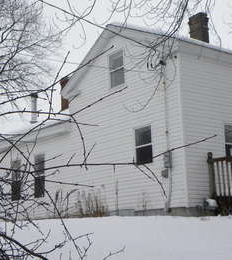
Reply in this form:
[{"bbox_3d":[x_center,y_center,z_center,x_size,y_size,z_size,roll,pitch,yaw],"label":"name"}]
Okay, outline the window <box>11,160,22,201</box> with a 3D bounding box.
[{"bbox_3d":[-3.685,1.875,21.433,0.110,1.500,0.670,6,-14,-38],"label":"window"}]

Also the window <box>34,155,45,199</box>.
[{"bbox_3d":[-2.645,1.601,20.142,0.110,1.500,0.670,6,-14,-38],"label":"window"}]

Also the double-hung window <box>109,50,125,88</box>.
[{"bbox_3d":[0.035,-1.783,17.203,0.110,1.040,0.690,6,-14,-38],"label":"double-hung window"}]

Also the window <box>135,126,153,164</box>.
[{"bbox_3d":[0.777,0.433,15.935,0.110,1.040,0.690,6,-14,-38],"label":"window"}]

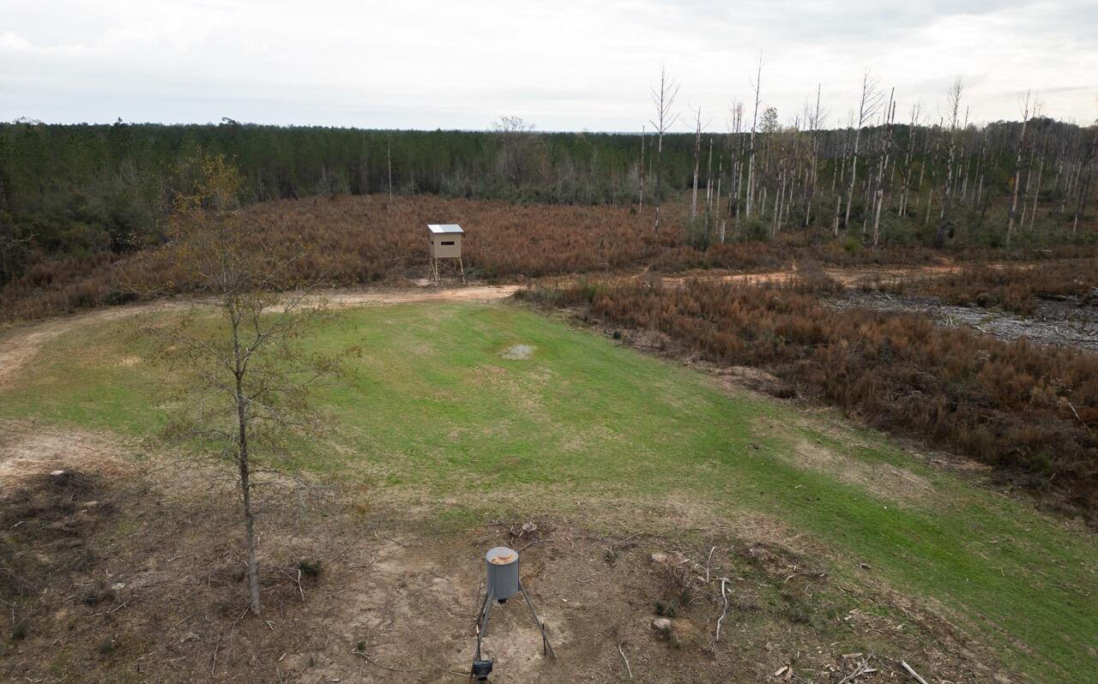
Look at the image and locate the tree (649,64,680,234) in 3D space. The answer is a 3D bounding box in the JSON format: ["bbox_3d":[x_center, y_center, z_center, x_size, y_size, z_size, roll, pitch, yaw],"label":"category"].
[{"bbox_3d":[10.639,-17.355,69.996,2.840,15.380,2.800,0,16,0],"label":"tree"}]

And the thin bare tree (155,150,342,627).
[{"bbox_3d":[-5.850,1.169,14.592,3.800,9.340,3.600,0,16,0],"label":"thin bare tree"}]

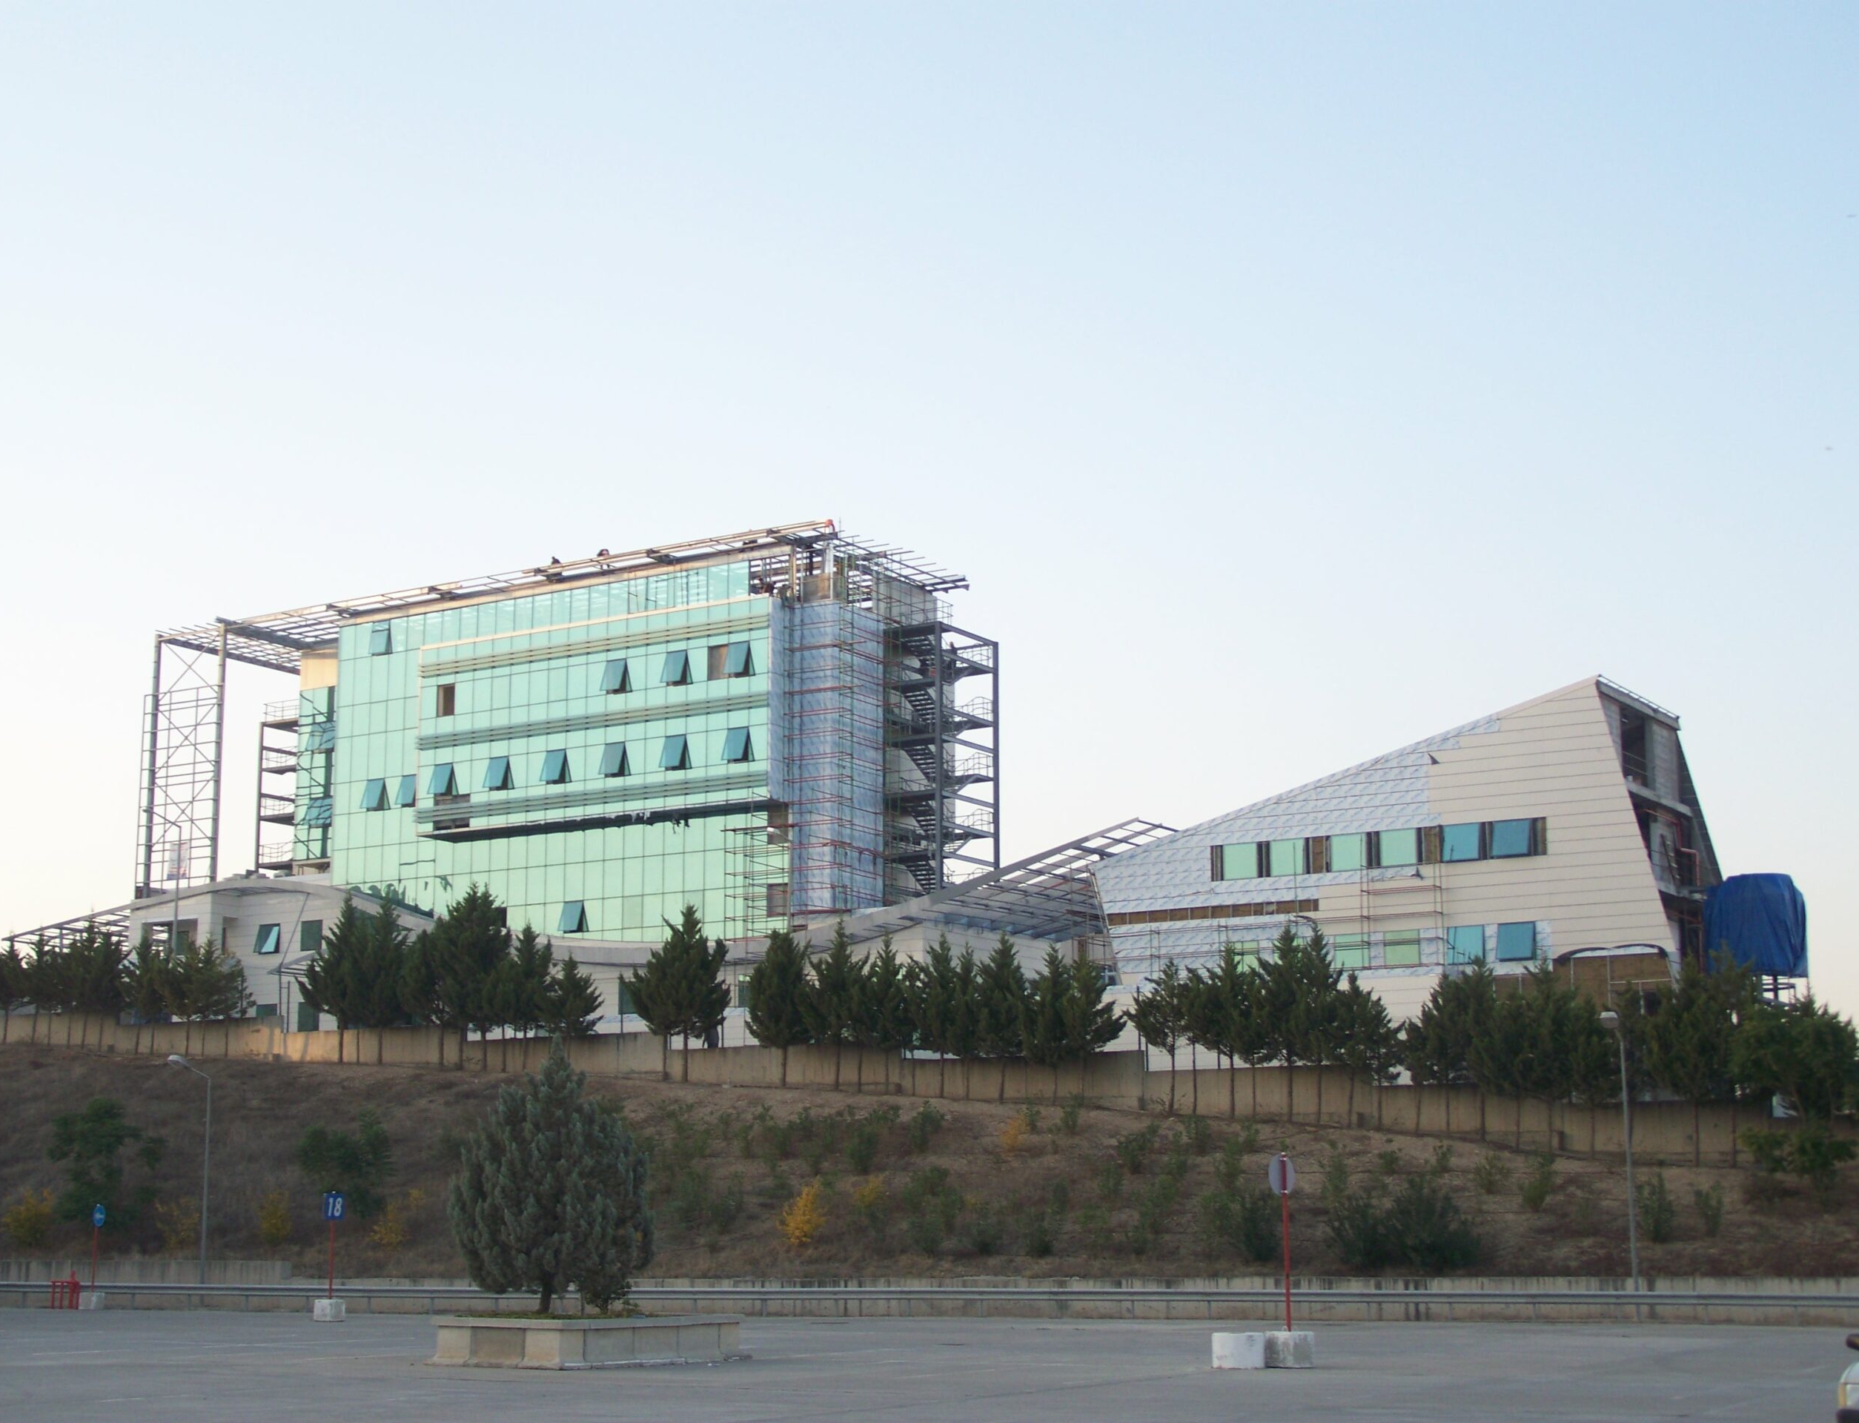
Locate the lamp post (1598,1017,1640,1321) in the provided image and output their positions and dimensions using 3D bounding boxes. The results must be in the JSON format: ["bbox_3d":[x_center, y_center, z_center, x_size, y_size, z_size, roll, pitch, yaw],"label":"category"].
[{"bbox_3d":[16.638,10.852,70.671,0.400,7.242,2.100,-4,-11,21],"label":"lamp post"}]

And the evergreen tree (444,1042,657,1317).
[{"bbox_3d":[-5.664,7.000,44.264,3.078,3.942,2.924,1,-11,-7],"label":"evergreen tree"}]

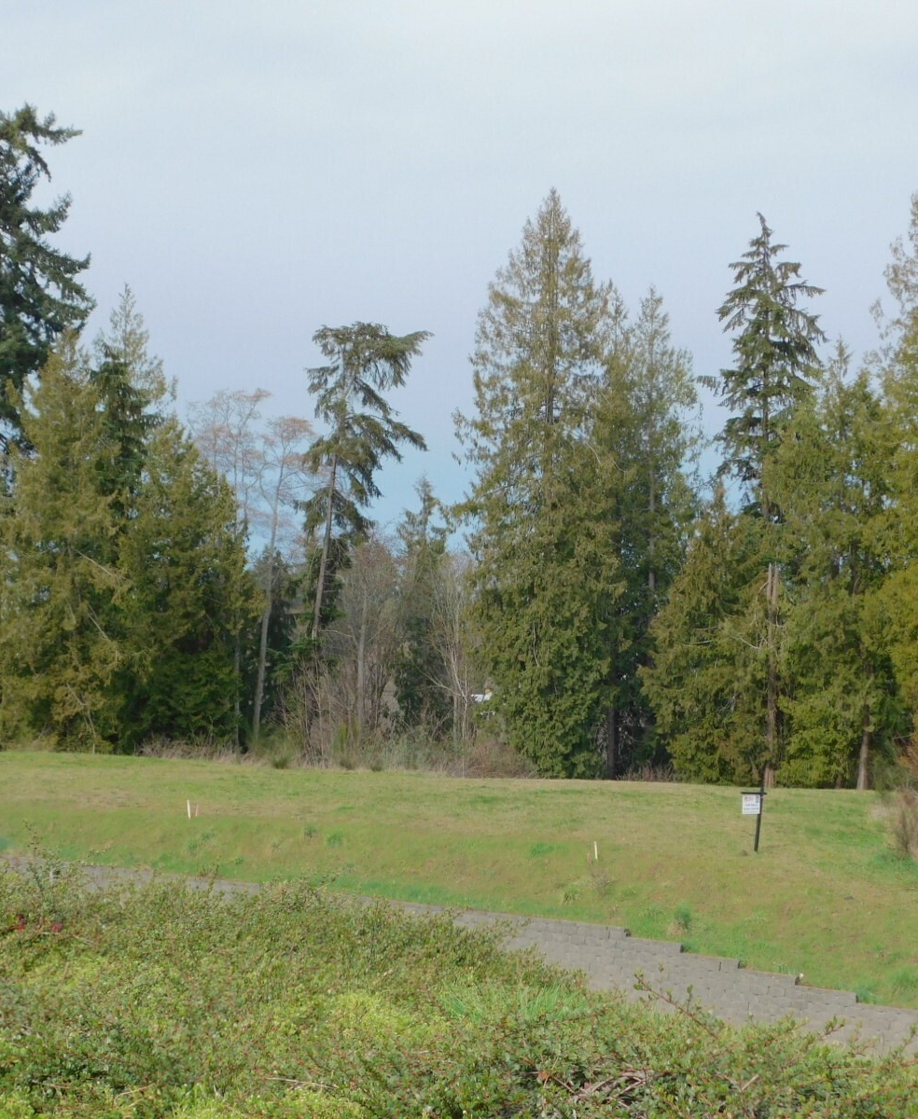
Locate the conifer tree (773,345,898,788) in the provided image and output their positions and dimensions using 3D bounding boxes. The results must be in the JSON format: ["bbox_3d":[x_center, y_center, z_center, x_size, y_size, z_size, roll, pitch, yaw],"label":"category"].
[{"bbox_3d":[13.673,0.276,92.500,4.580,16.110,4.600,0,-1,0],"label":"conifer tree"}]

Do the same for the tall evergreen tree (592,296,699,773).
[{"bbox_3d":[7.011,-1.045,95.000,3.960,18.070,4.100,0,-1,0],"label":"tall evergreen tree"}]

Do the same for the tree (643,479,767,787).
[{"bbox_3d":[8.786,2.663,91.500,4.450,10.820,4.400,0,-1,0],"label":"tree"}]

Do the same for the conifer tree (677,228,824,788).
[{"bbox_3d":[11.115,-2.267,97.000,5.560,21.830,5.500,0,-1,0],"label":"conifer tree"}]

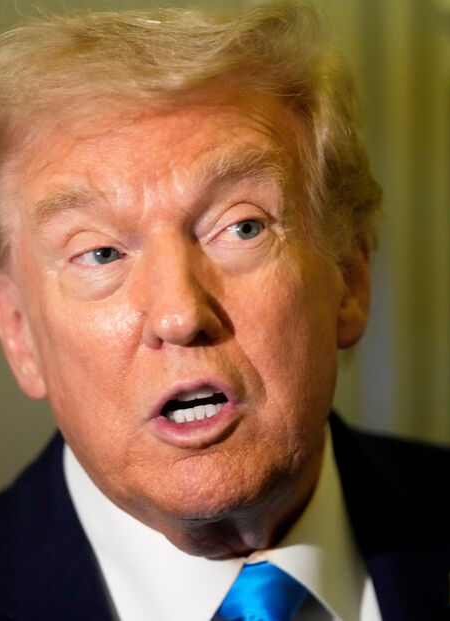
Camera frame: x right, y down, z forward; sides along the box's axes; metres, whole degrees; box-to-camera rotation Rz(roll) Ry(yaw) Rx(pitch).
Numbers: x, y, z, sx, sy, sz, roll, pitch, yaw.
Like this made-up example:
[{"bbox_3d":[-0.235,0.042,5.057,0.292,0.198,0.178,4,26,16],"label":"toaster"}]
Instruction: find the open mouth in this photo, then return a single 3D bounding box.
[{"bbox_3d":[-0.013,0.043,1.665,0.031,0.015,0.018,-10,-4,0],"label":"open mouth"}]

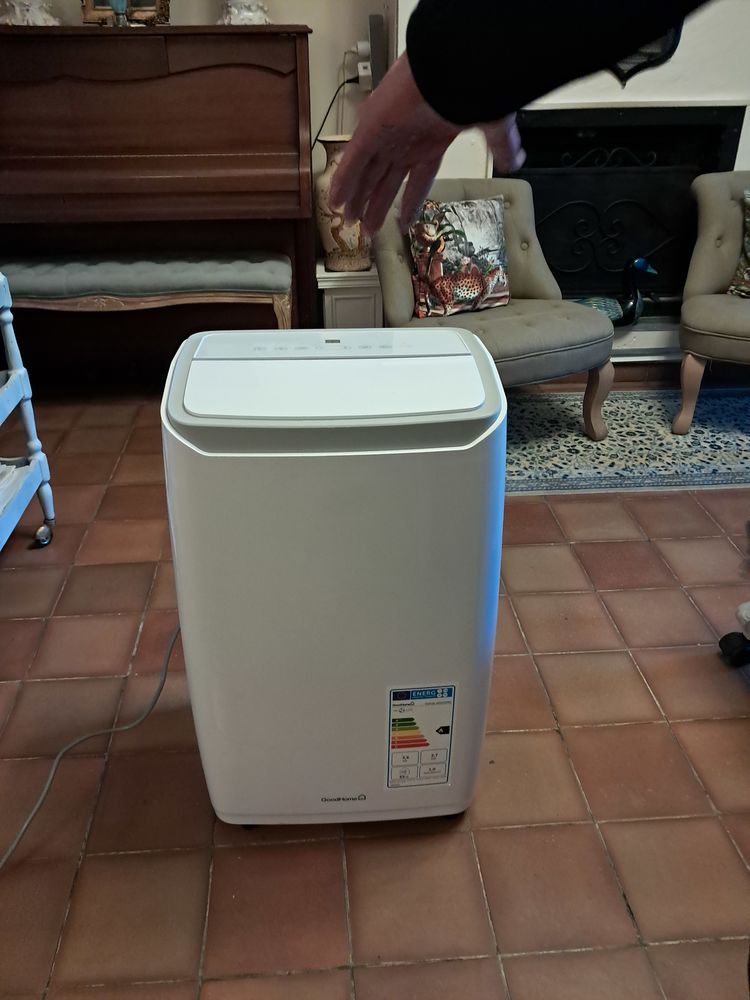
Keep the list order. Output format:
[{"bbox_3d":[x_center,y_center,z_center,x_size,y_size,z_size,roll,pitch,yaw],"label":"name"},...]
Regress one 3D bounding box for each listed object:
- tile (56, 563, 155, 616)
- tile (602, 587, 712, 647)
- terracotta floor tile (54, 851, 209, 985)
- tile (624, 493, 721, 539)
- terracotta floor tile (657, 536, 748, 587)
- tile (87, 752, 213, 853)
[{"bbox_3d":[-0.619,0.211,1.809,0.200,0.015,0.197,-2,30,-4],"label":"tile"},{"bbox_3d":[0.618,0.262,1.712,0.200,0.013,0.197,-2,30,-4],"label":"tile"},{"bbox_3d":[-0.344,0.598,1.119,0.200,0.013,0.197,-2,30,-4],"label":"terracotta floor tile"},{"bbox_3d":[0.787,0.056,2.073,0.200,0.013,0.197,-2,30,-4],"label":"tile"},{"bbox_3d":[0.804,0.156,1.900,0.200,0.013,0.197,-2,30,-4],"label":"terracotta floor tile"},{"bbox_3d":[-0.364,0.505,1.305,0.200,0.015,0.198,-2,30,-4],"label":"tile"}]

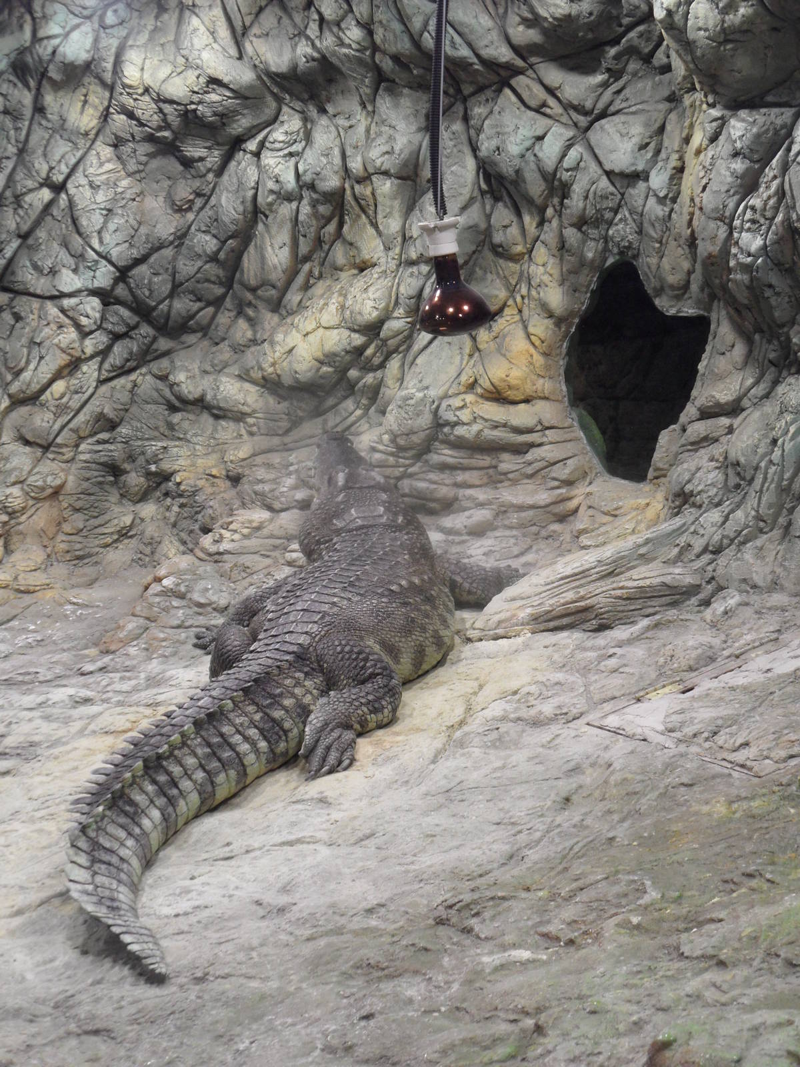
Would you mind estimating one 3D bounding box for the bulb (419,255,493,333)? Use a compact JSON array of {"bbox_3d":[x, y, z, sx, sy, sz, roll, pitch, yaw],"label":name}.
[{"bbox_3d":[0.086,-0.410,3.140,0.125,0.152,0.125,-9,12,3],"label":"bulb"}]

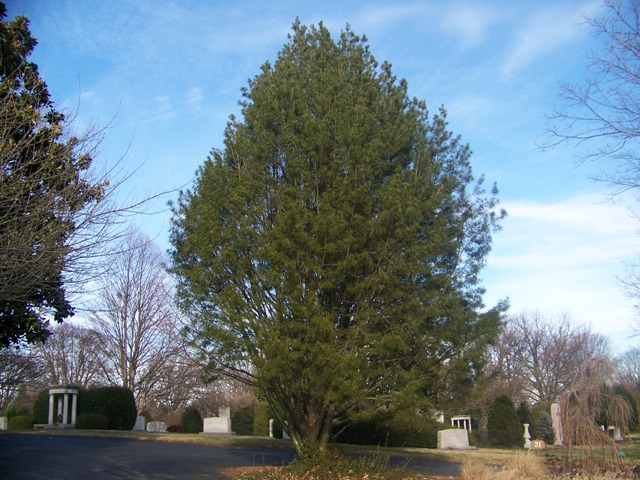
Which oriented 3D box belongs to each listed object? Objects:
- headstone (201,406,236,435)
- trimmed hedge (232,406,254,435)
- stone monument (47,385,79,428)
[{"bbox_3d":[-6.274,11.157,40.000,2.100,1.670,0.900,-1,-14,0],"label":"headstone"},{"bbox_3d":[-5.143,12.100,43.500,1.550,2.050,1.500,-1,-14,0],"label":"trimmed hedge"},{"bbox_3d":[-19.536,12.627,49.000,1.900,3.260,1.900,-3,-15,9],"label":"stone monument"}]

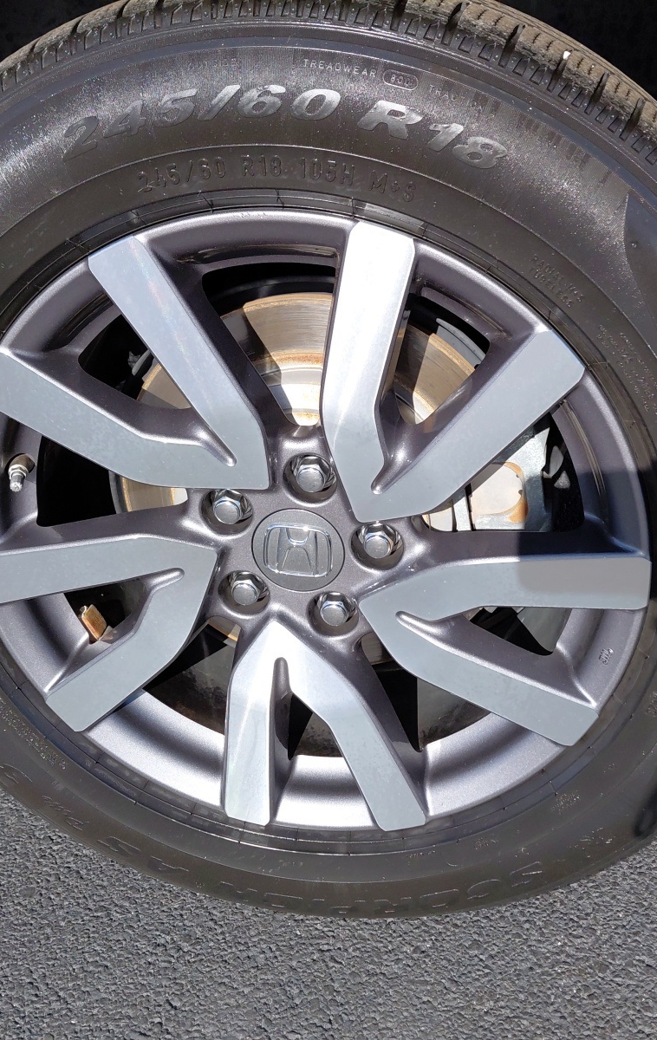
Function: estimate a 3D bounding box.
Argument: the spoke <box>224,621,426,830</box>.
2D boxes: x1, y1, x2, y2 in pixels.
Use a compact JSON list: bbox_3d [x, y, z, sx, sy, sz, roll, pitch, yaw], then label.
[{"bbox_3d":[-0.009,0.160,0.801,0.167,0.193,0.046,-1,27,11],"label":"spoke"}]

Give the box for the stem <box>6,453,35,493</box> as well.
[{"bbox_3d":[-0.235,-0.034,0.759,0.013,0.013,0.036,-8,33,-3],"label":"stem"}]

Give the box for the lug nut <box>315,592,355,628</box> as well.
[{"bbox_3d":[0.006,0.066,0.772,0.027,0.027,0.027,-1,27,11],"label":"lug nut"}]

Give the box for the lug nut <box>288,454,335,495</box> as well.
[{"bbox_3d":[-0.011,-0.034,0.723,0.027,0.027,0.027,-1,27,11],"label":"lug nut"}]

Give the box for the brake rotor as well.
[{"bbox_3d":[-0.012,-0.007,0.797,0.330,0.330,0.058,-1,27,11],"label":"brake rotor"}]

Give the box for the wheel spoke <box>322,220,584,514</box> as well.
[{"bbox_3d":[0.050,-0.083,0.663,0.167,0.193,0.046,31,28,-6],"label":"wheel spoke"}]

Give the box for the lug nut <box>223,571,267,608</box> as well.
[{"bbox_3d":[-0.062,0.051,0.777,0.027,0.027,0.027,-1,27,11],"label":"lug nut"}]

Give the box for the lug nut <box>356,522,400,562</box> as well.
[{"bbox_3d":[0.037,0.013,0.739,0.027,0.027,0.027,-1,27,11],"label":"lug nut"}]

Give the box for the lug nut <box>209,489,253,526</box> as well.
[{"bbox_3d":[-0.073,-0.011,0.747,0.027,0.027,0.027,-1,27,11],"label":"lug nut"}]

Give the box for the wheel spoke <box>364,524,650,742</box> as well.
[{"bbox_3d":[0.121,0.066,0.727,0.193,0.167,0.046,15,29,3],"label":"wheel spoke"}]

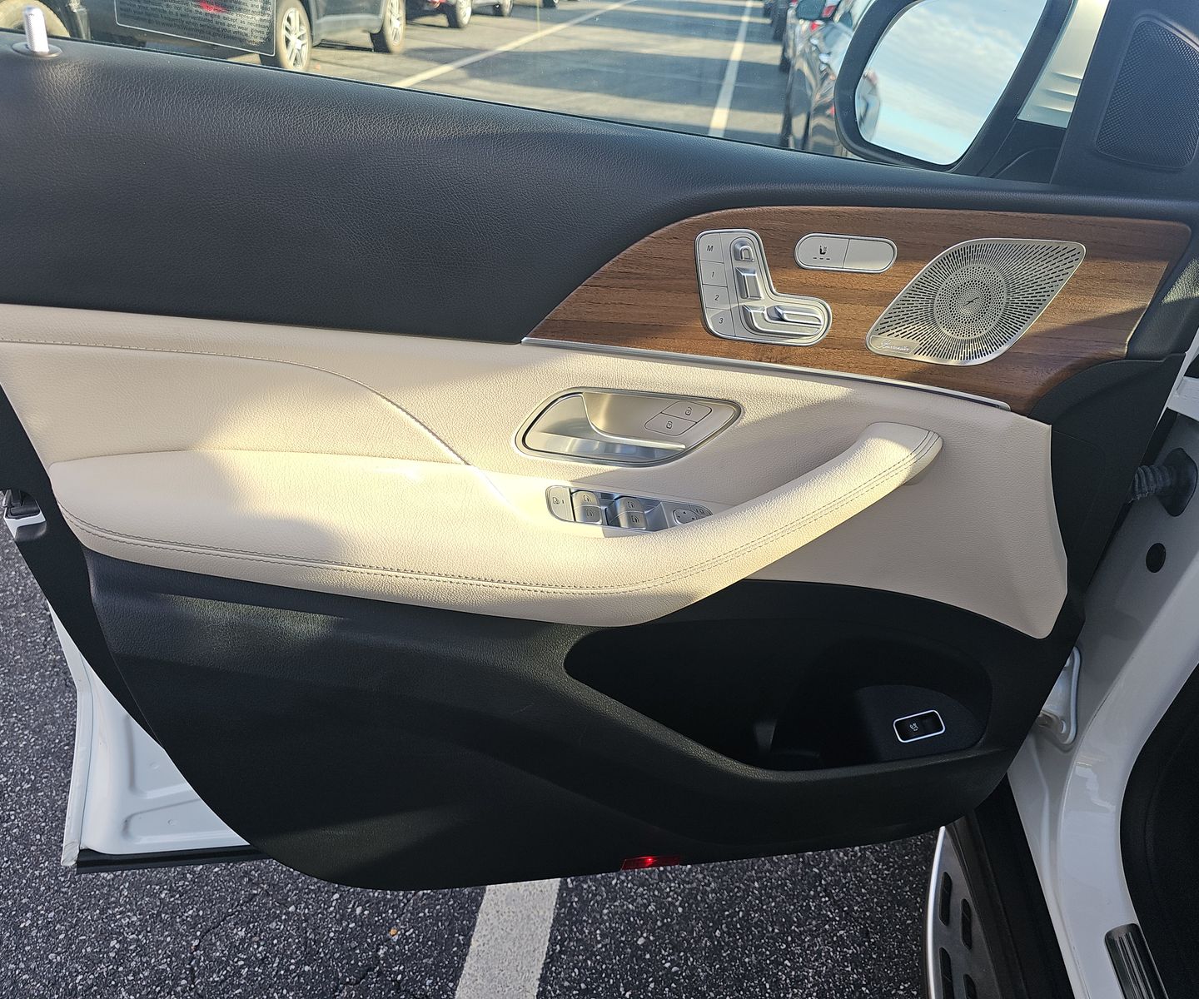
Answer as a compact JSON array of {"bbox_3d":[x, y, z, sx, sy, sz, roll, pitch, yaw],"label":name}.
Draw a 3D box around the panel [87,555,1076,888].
[{"bbox_3d":[0.062,0.203,0.803,0.880,0.400,0.130,-1,33,-11],"label":"panel"}]

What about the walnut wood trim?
[{"bbox_3d":[0.212,-0.152,0.695,0.530,0.162,0.045,2,33,-13],"label":"walnut wood trim"}]

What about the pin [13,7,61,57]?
[{"bbox_3d":[-0.323,-0.268,0.509,0.025,0.028,0.025,-1,33,-11],"label":"pin"}]

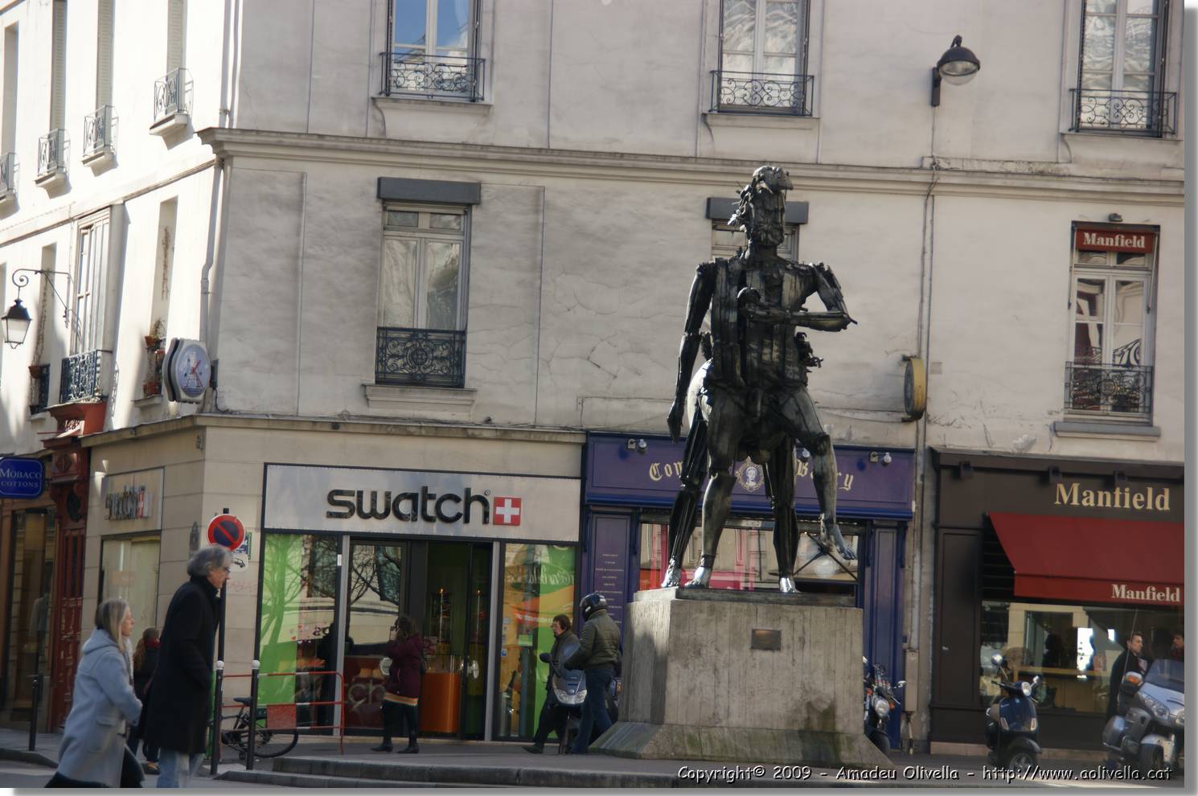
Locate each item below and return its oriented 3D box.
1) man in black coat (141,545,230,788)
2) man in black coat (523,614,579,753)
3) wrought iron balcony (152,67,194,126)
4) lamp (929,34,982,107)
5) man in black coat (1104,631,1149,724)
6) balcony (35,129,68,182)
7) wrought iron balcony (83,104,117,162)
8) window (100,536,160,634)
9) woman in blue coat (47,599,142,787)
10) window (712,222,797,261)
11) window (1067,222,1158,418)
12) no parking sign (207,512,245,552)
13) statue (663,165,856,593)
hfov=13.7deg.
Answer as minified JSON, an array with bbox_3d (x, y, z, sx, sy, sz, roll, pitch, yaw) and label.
[{"bbox_3d":[-2.563,1.801,30.943,0.600,1.780,0.550,3,-4,-3],"label":"man in black coat"},{"bbox_3d":[-0.533,3.432,59.945,0.720,1.680,0.500,3,-4,-12],"label":"man in black coat"},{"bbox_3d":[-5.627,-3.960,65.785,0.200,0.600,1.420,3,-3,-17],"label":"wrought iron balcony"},{"bbox_3d":[4.301,-4.003,60.915,0.520,0.700,1.700,3,-4,-8],"label":"lamp"},{"bbox_3d":[6.796,3.892,64.550,0.450,1.750,0.520,0,-4,29],"label":"man in black coat"},{"bbox_3d":[-7.875,-3.505,71.654,0.270,0.660,1.300,4,-4,-18],"label":"balcony"},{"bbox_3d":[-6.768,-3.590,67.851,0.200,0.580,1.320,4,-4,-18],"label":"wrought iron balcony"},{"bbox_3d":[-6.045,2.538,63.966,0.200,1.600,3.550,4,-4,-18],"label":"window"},{"bbox_3d":[-3.046,2.003,30.149,0.720,1.580,0.500,2,-4,0],"label":"woman in blue coat"},{"bbox_3d":[1.912,-1.060,63.026,1.140,2.280,0.220,3,-4,-9],"label":"window"},{"bbox_3d":[6.684,-0.962,65.452,1.170,2.580,0.200,3,-3,-13],"label":"window"},{"bbox_3d":[-4.392,1.592,58.900,0.450,0.450,0.050,3,-4,-5],"label":"no parking sign"},{"bbox_3d":[1.713,-0.199,57.439,2.120,4.800,3.500,3,-4,-9],"label":"statue"}]

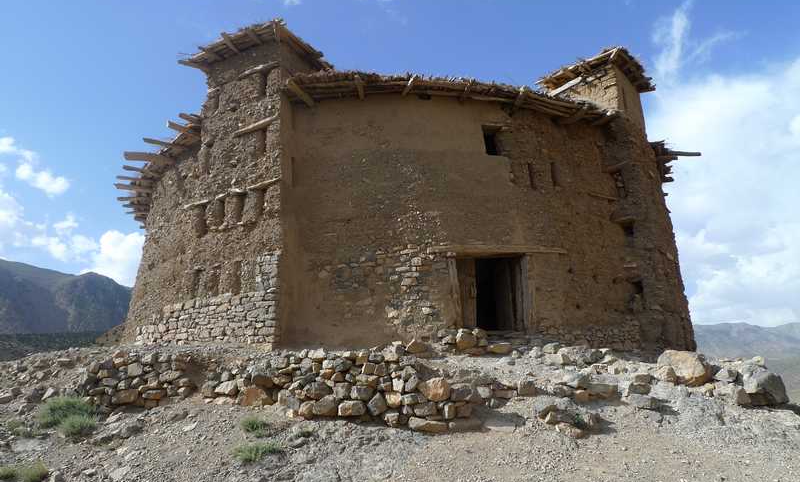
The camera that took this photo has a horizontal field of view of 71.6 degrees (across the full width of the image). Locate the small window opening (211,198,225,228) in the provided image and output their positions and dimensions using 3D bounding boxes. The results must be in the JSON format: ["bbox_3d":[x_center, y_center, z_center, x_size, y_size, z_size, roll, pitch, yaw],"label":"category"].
[{"bbox_3d":[-4.479,-0.685,13.747,0.511,0.744,0.220,-8,-13,38],"label":"small window opening"}]

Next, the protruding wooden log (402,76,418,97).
[{"bbox_3d":[0.210,-3.366,12.057,0.120,0.120,0.920,3,-10,-15],"label":"protruding wooden log"}]

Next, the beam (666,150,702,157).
[{"bbox_3d":[7.530,-2.316,14.682,0.954,0.138,0.138,1,-10,-8],"label":"beam"}]

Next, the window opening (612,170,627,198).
[{"bbox_3d":[5.623,-1.447,14.096,0.250,0.675,0.337,9,-15,-36],"label":"window opening"}]

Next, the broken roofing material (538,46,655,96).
[{"bbox_3d":[5.153,-4.117,14.576,1.908,0.445,2.332,8,-12,-38],"label":"broken roofing material"}]

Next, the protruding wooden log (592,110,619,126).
[{"bbox_3d":[5.291,-3.183,14.367,0.160,0.150,0.755,5,-13,-22],"label":"protruding wooden log"}]

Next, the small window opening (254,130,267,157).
[{"bbox_3d":[-3.236,-2.277,13.030,0.384,0.698,0.220,-8,-13,38],"label":"small window opening"}]

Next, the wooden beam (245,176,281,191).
[{"bbox_3d":[-3.113,-1.305,12.695,1.204,0.120,0.140,-8,-13,38],"label":"wooden beam"}]

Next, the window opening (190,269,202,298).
[{"bbox_3d":[-4.437,0.924,12.277,0.382,0.615,0.191,-8,-12,38],"label":"window opening"}]

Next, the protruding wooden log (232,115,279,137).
[{"bbox_3d":[-3.461,-2.779,13.382,1.480,0.140,0.150,-14,-17,32],"label":"protruding wooden log"}]

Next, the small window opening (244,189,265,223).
[{"bbox_3d":[-3.312,-0.777,12.827,0.602,0.789,0.220,-8,-13,38],"label":"small window opening"}]

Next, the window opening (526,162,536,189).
[{"bbox_3d":[3.166,-1.575,13.559,0.267,0.693,0.220,4,-13,-18],"label":"window opening"}]

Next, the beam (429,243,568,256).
[{"bbox_3d":[2.059,0.184,11.335,3.208,0.170,0.191,4,-10,-21],"label":"beam"}]

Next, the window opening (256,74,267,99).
[{"bbox_3d":[-2.869,-3.264,11.734,0.297,0.530,0.191,-8,-12,38],"label":"window opening"}]

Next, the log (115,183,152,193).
[{"bbox_3d":[-9.635,-1.911,20.107,1.249,0.150,0.160,4,-13,-20],"label":"log"}]

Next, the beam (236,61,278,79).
[{"bbox_3d":[-3.050,-3.638,11.880,1.356,0.117,0.138,-8,-12,38],"label":"beam"}]

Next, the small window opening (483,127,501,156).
[{"bbox_3d":[1.925,-2.120,12.008,0.403,0.604,0.265,4,-10,-22],"label":"small window opening"}]

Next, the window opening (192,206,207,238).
[{"bbox_3d":[-5.087,-0.478,14.198,0.547,0.820,0.220,-8,-13,38],"label":"window opening"}]

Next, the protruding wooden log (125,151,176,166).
[{"bbox_3d":[-7.699,-2.550,17.101,1.424,0.230,0.220,3,-12,-16],"label":"protruding wooden log"}]

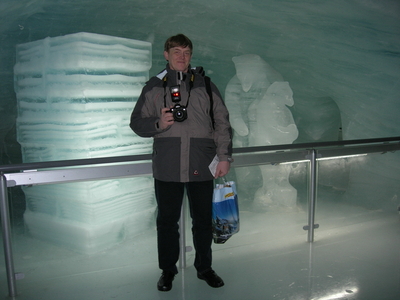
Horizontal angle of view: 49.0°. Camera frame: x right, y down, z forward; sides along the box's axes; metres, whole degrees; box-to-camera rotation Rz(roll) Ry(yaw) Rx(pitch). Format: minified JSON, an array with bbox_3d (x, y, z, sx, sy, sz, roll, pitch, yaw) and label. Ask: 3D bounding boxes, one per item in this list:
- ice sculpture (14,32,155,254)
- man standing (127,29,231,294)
[{"bbox_3d":[-1.066,-0.089,4.267,0.910,1.870,0.870,6,11,35],"label":"ice sculpture"},{"bbox_3d":[-0.135,0.099,3.187,0.740,1.800,0.480,-1,9,-4],"label":"man standing"}]

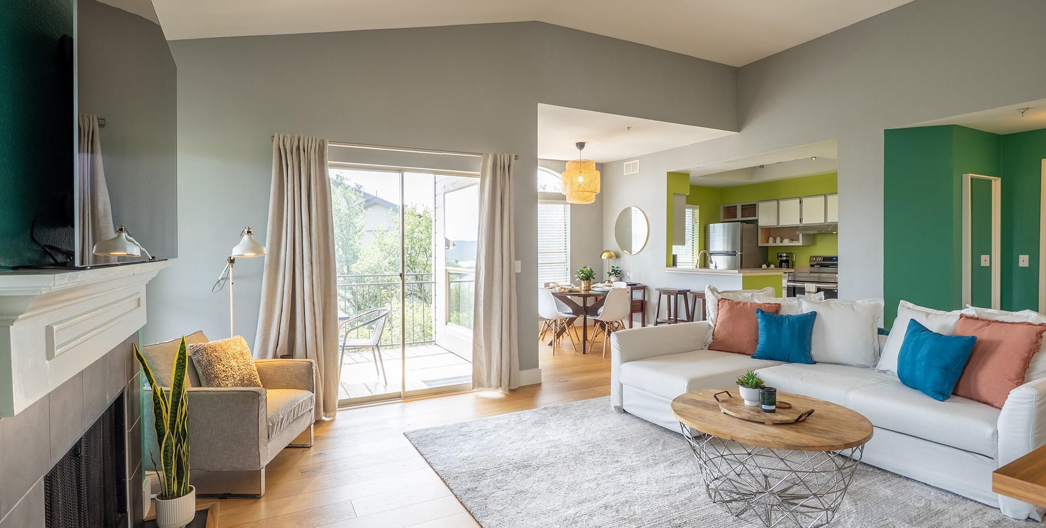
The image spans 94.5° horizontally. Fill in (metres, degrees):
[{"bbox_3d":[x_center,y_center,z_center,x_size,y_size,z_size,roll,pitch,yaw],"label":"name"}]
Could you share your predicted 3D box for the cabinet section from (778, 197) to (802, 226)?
[{"bbox_3d":[4.494,-0.862,7.989,0.320,0.444,0.400,-1,2,-29],"label":"cabinet section"}]

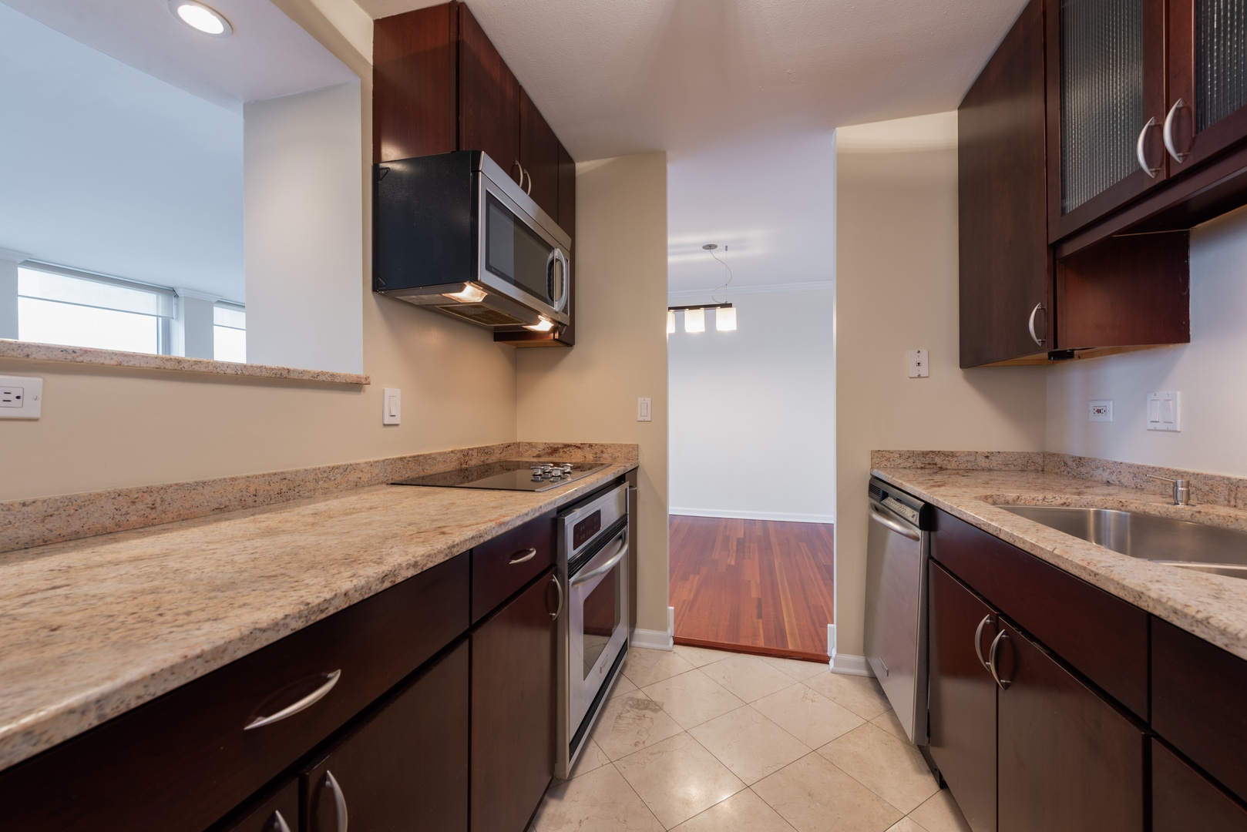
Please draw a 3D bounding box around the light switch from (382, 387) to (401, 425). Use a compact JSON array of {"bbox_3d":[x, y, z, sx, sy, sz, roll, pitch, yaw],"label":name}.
[{"bbox_3d":[-0.788,-0.031,1.667,0.013,0.118,0.079,0,0,14],"label":"light switch"}]

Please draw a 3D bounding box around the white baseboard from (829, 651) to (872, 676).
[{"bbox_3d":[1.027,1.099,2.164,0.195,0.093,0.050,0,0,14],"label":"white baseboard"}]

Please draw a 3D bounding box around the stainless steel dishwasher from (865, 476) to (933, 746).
[{"bbox_3d":[1.262,0.668,1.746,0.610,0.785,0.610,0,0,14],"label":"stainless steel dishwasher"}]

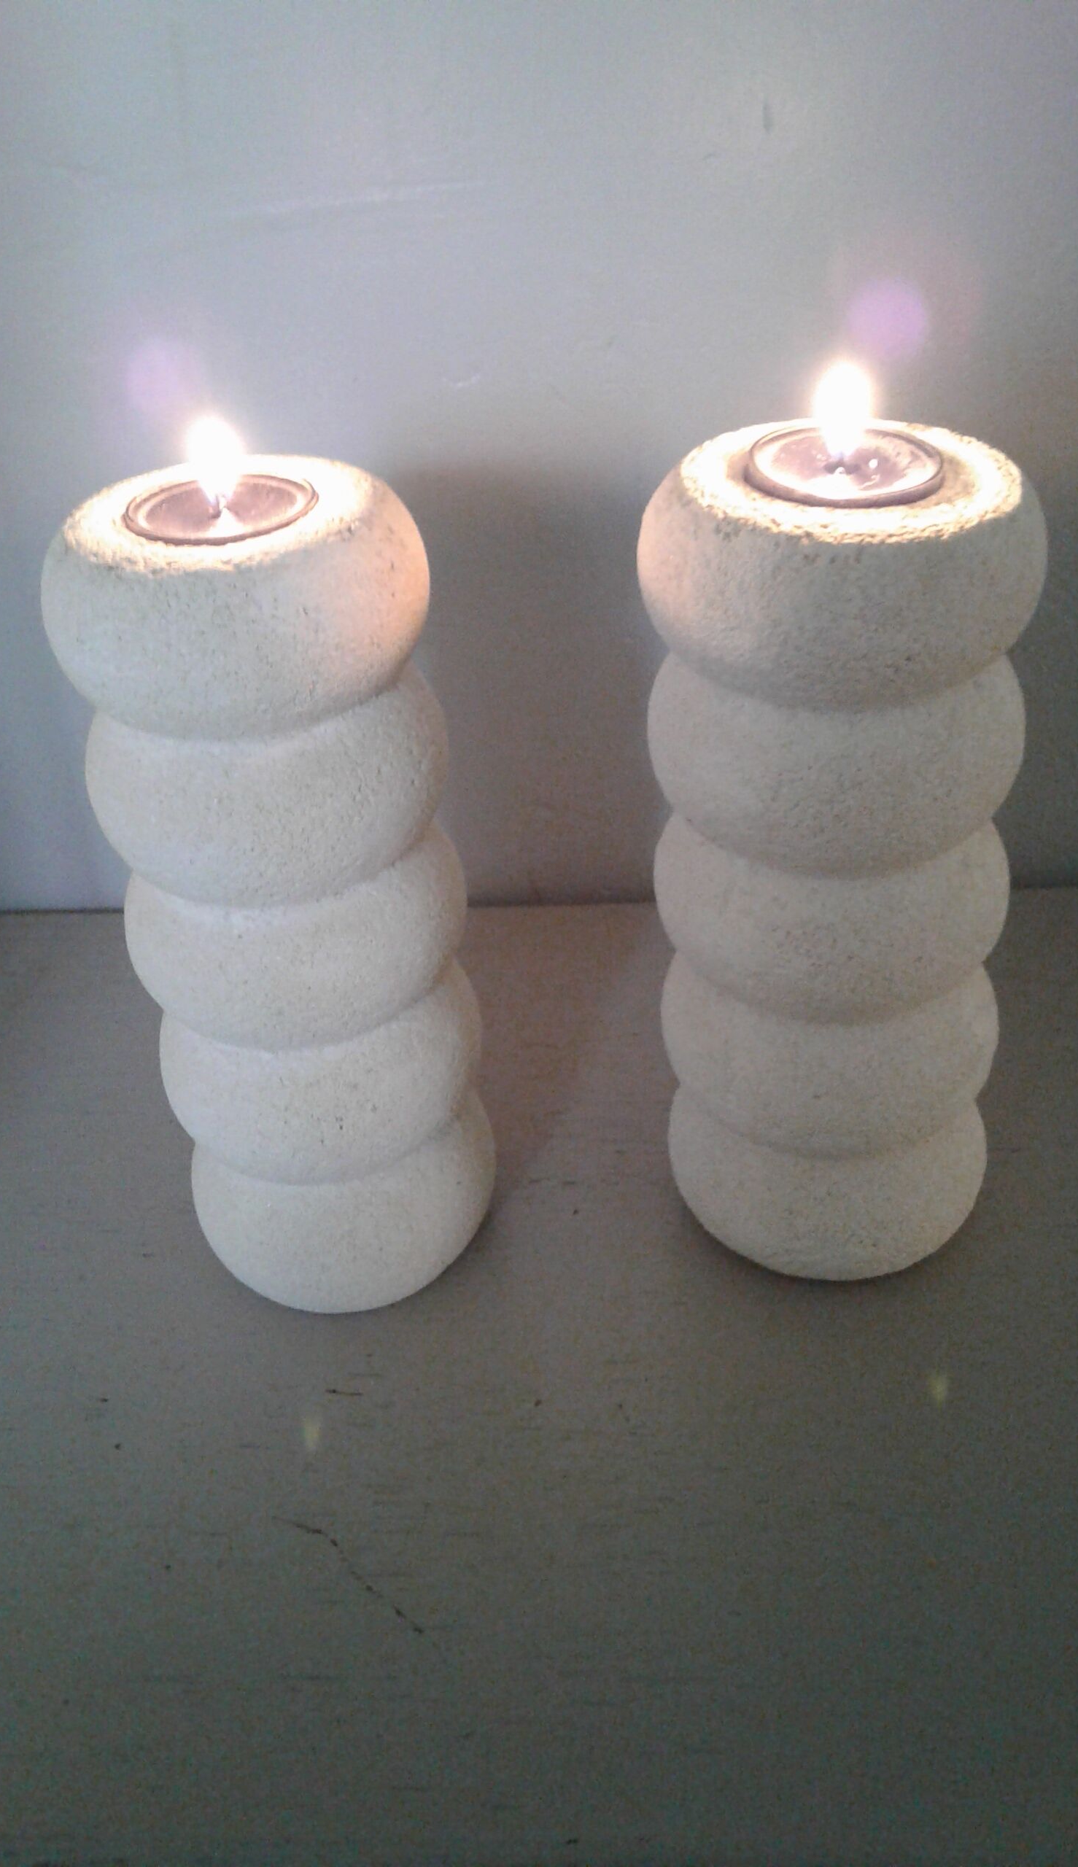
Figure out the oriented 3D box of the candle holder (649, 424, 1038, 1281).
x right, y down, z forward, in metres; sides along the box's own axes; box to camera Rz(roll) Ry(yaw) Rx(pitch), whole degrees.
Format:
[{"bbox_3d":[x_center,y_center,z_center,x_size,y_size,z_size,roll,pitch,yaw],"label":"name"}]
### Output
[{"bbox_3d":[0.068,-0.015,0.366,0.082,0.193,0.082,-5,32,0],"label":"candle holder"}]

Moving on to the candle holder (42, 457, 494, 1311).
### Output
[{"bbox_3d":[-0.057,-0.006,0.367,0.079,0.194,0.079,-5,32,0],"label":"candle holder"}]

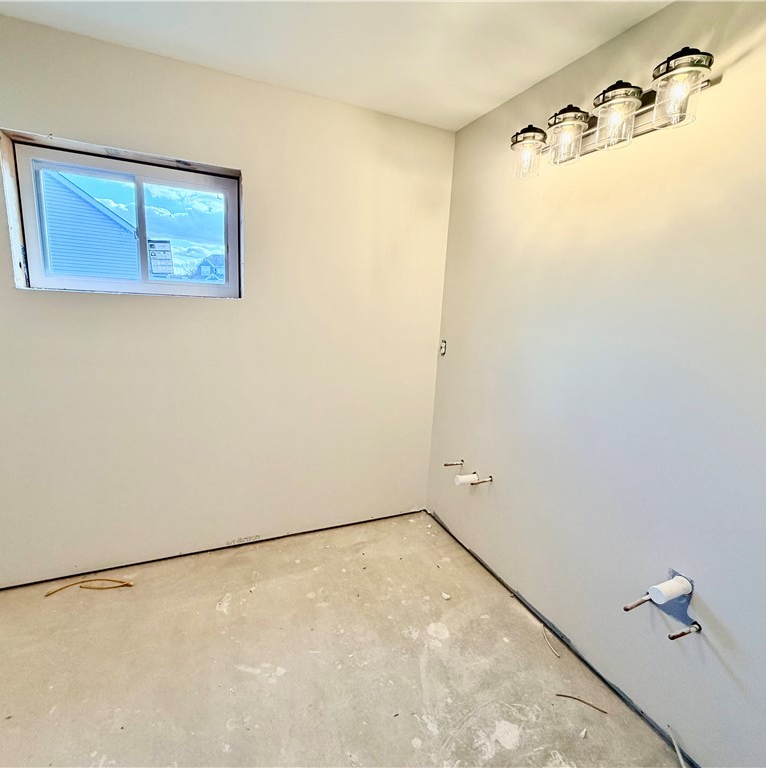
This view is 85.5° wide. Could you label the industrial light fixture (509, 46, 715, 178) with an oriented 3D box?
[{"bbox_3d":[0.771,-0.940,1.508,0.197,0.200,0.762,-2,13,-24],"label":"industrial light fixture"}]

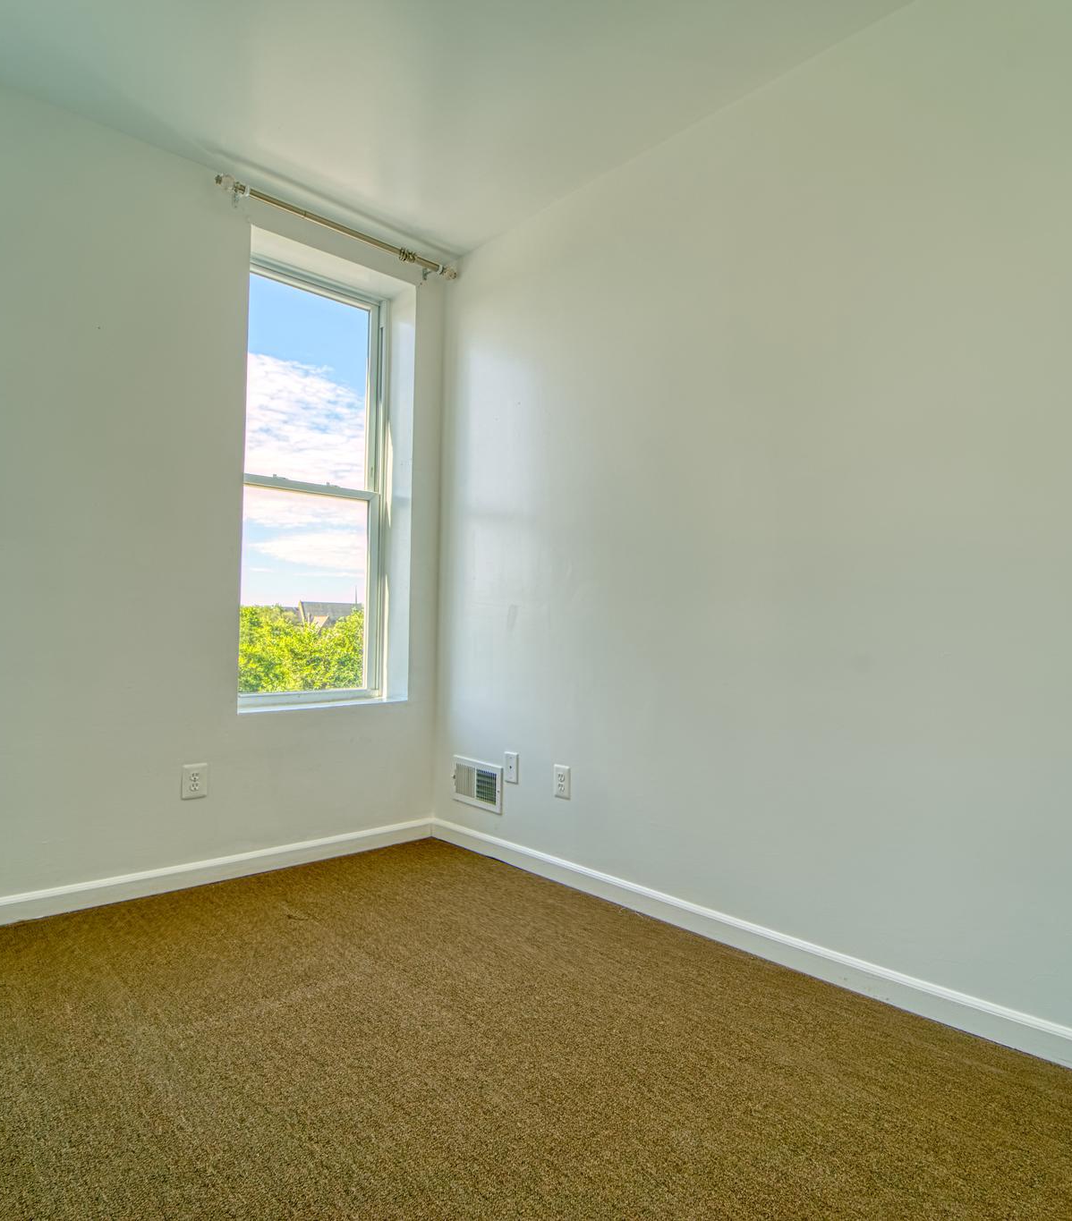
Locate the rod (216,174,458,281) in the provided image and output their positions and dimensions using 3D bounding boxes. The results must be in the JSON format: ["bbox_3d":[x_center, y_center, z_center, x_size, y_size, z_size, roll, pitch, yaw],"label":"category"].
[{"bbox_3d":[-0.841,-1.654,3.156,1.110,0.062,0.110,3,-3,-40],"label":"rod"}]

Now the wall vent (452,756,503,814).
[{"bbox_3d":[-0.261,0.779,3.194,0.025,0.203,0.345,3,-3,-43],"label":"wall vent"}]

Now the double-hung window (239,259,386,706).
[{"bbox_3d":[-1.043,-0.562,3.336,0.720,1.970,0.090,3,-3,-40],"label":"double-hung window"}]

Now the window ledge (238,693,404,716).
[{"bbox_3d":[-0.964,0.429,3.196,0.775,0.040,0.200,3,-3,-40],"label":"window ledge"}]

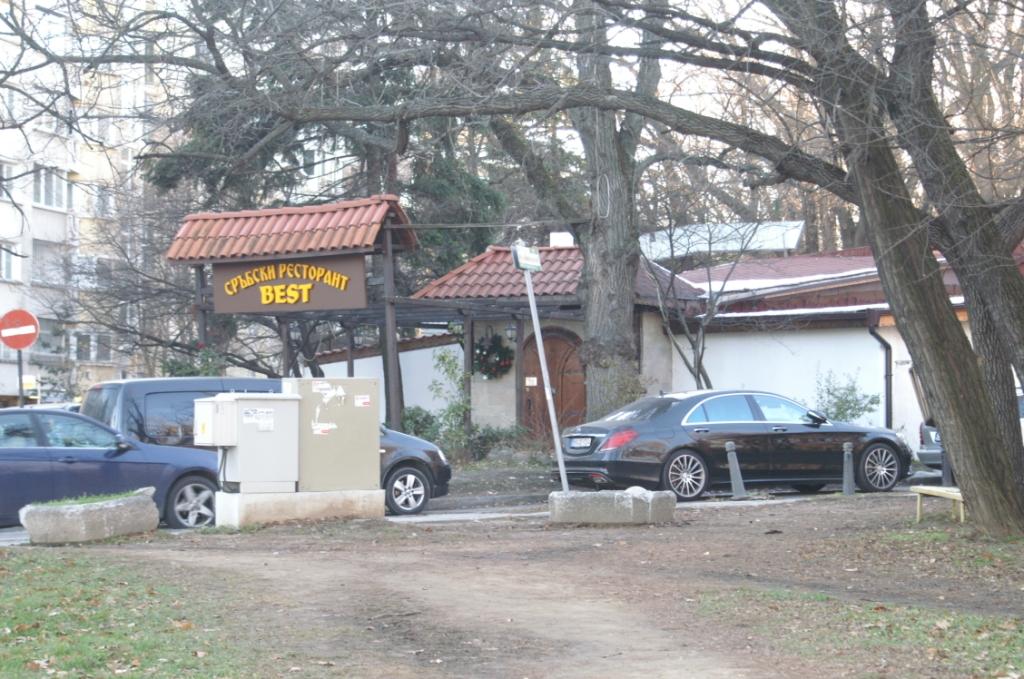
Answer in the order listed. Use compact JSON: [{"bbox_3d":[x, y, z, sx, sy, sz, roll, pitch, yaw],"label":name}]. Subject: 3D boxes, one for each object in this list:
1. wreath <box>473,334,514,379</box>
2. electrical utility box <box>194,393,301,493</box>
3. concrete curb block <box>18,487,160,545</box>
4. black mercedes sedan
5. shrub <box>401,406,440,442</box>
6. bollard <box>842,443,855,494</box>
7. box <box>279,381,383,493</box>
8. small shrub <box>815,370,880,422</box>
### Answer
[{"bbox_3d":[-0.322,0.305,44.500,0.780,0.800,0.220,0,-1,25],"label":"wreath"},{"bbox_3d":[-2.872,1.120,27.690,1.000,1.060,0.550,1,-1,-29],"label":"electrical utility box"},{"bbox_3d":[-4.464,1.870,27.000,1.400,0.400,0.420,-4,0,-22],"label":"concrete curb block"},{"bbox_3d":[3.208,1.447,35.760,5.220,1.480,1.900,1,-1,-27],"label":"black mercedes sedan"},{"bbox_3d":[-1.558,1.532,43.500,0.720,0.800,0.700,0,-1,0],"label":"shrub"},{"bbox_3d":[4.559,1.752,34.600,0.165,0.720,0.165,0,-1,0],"label":"bollard"},{"bbox_3d":[-1.985,1.046,28.080,0.975,1.220,0.450,1,-1,-29],"label":"box"},{"bbox_3d":[5.422,1.147,41.300,1.070,1.250,0.950,0,-1,0],"label":"small shrub"}]

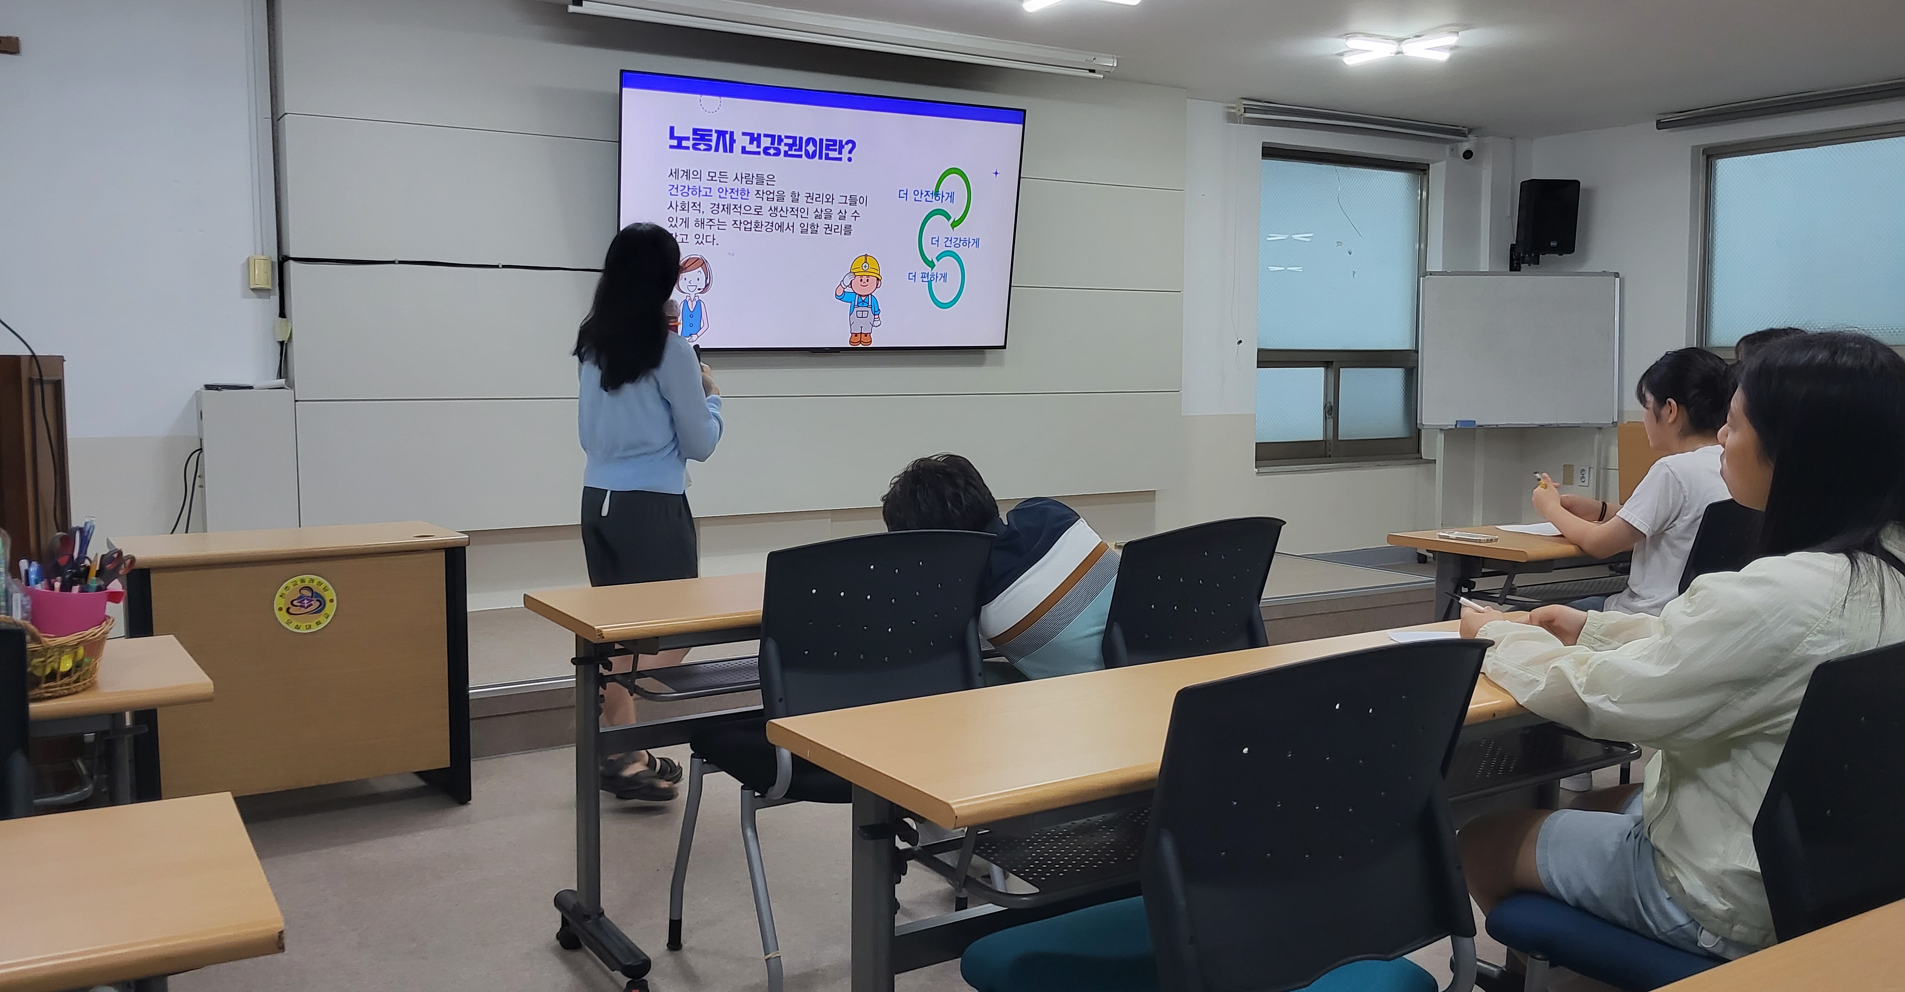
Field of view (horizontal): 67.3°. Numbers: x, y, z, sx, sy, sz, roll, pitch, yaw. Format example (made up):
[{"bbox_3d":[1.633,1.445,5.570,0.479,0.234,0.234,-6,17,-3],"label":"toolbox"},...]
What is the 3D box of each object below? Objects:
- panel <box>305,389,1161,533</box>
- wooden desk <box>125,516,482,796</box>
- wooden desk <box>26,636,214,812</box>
[{"bbox_3d":[-0.617,-0.189,6.279,4.140,0.500,0.080,-3,6,-32],"label":"panel"},{"bbox_3d":[-1.774,0.485,3.867,0.822,0.746,0.450,-3,6,-34],"label":"wooden desk"},{"bbox_3d":[-1.855,0.654,1.928,1.500,0.725,0.450,-3,6,-32],"label":"wooden desk"}]

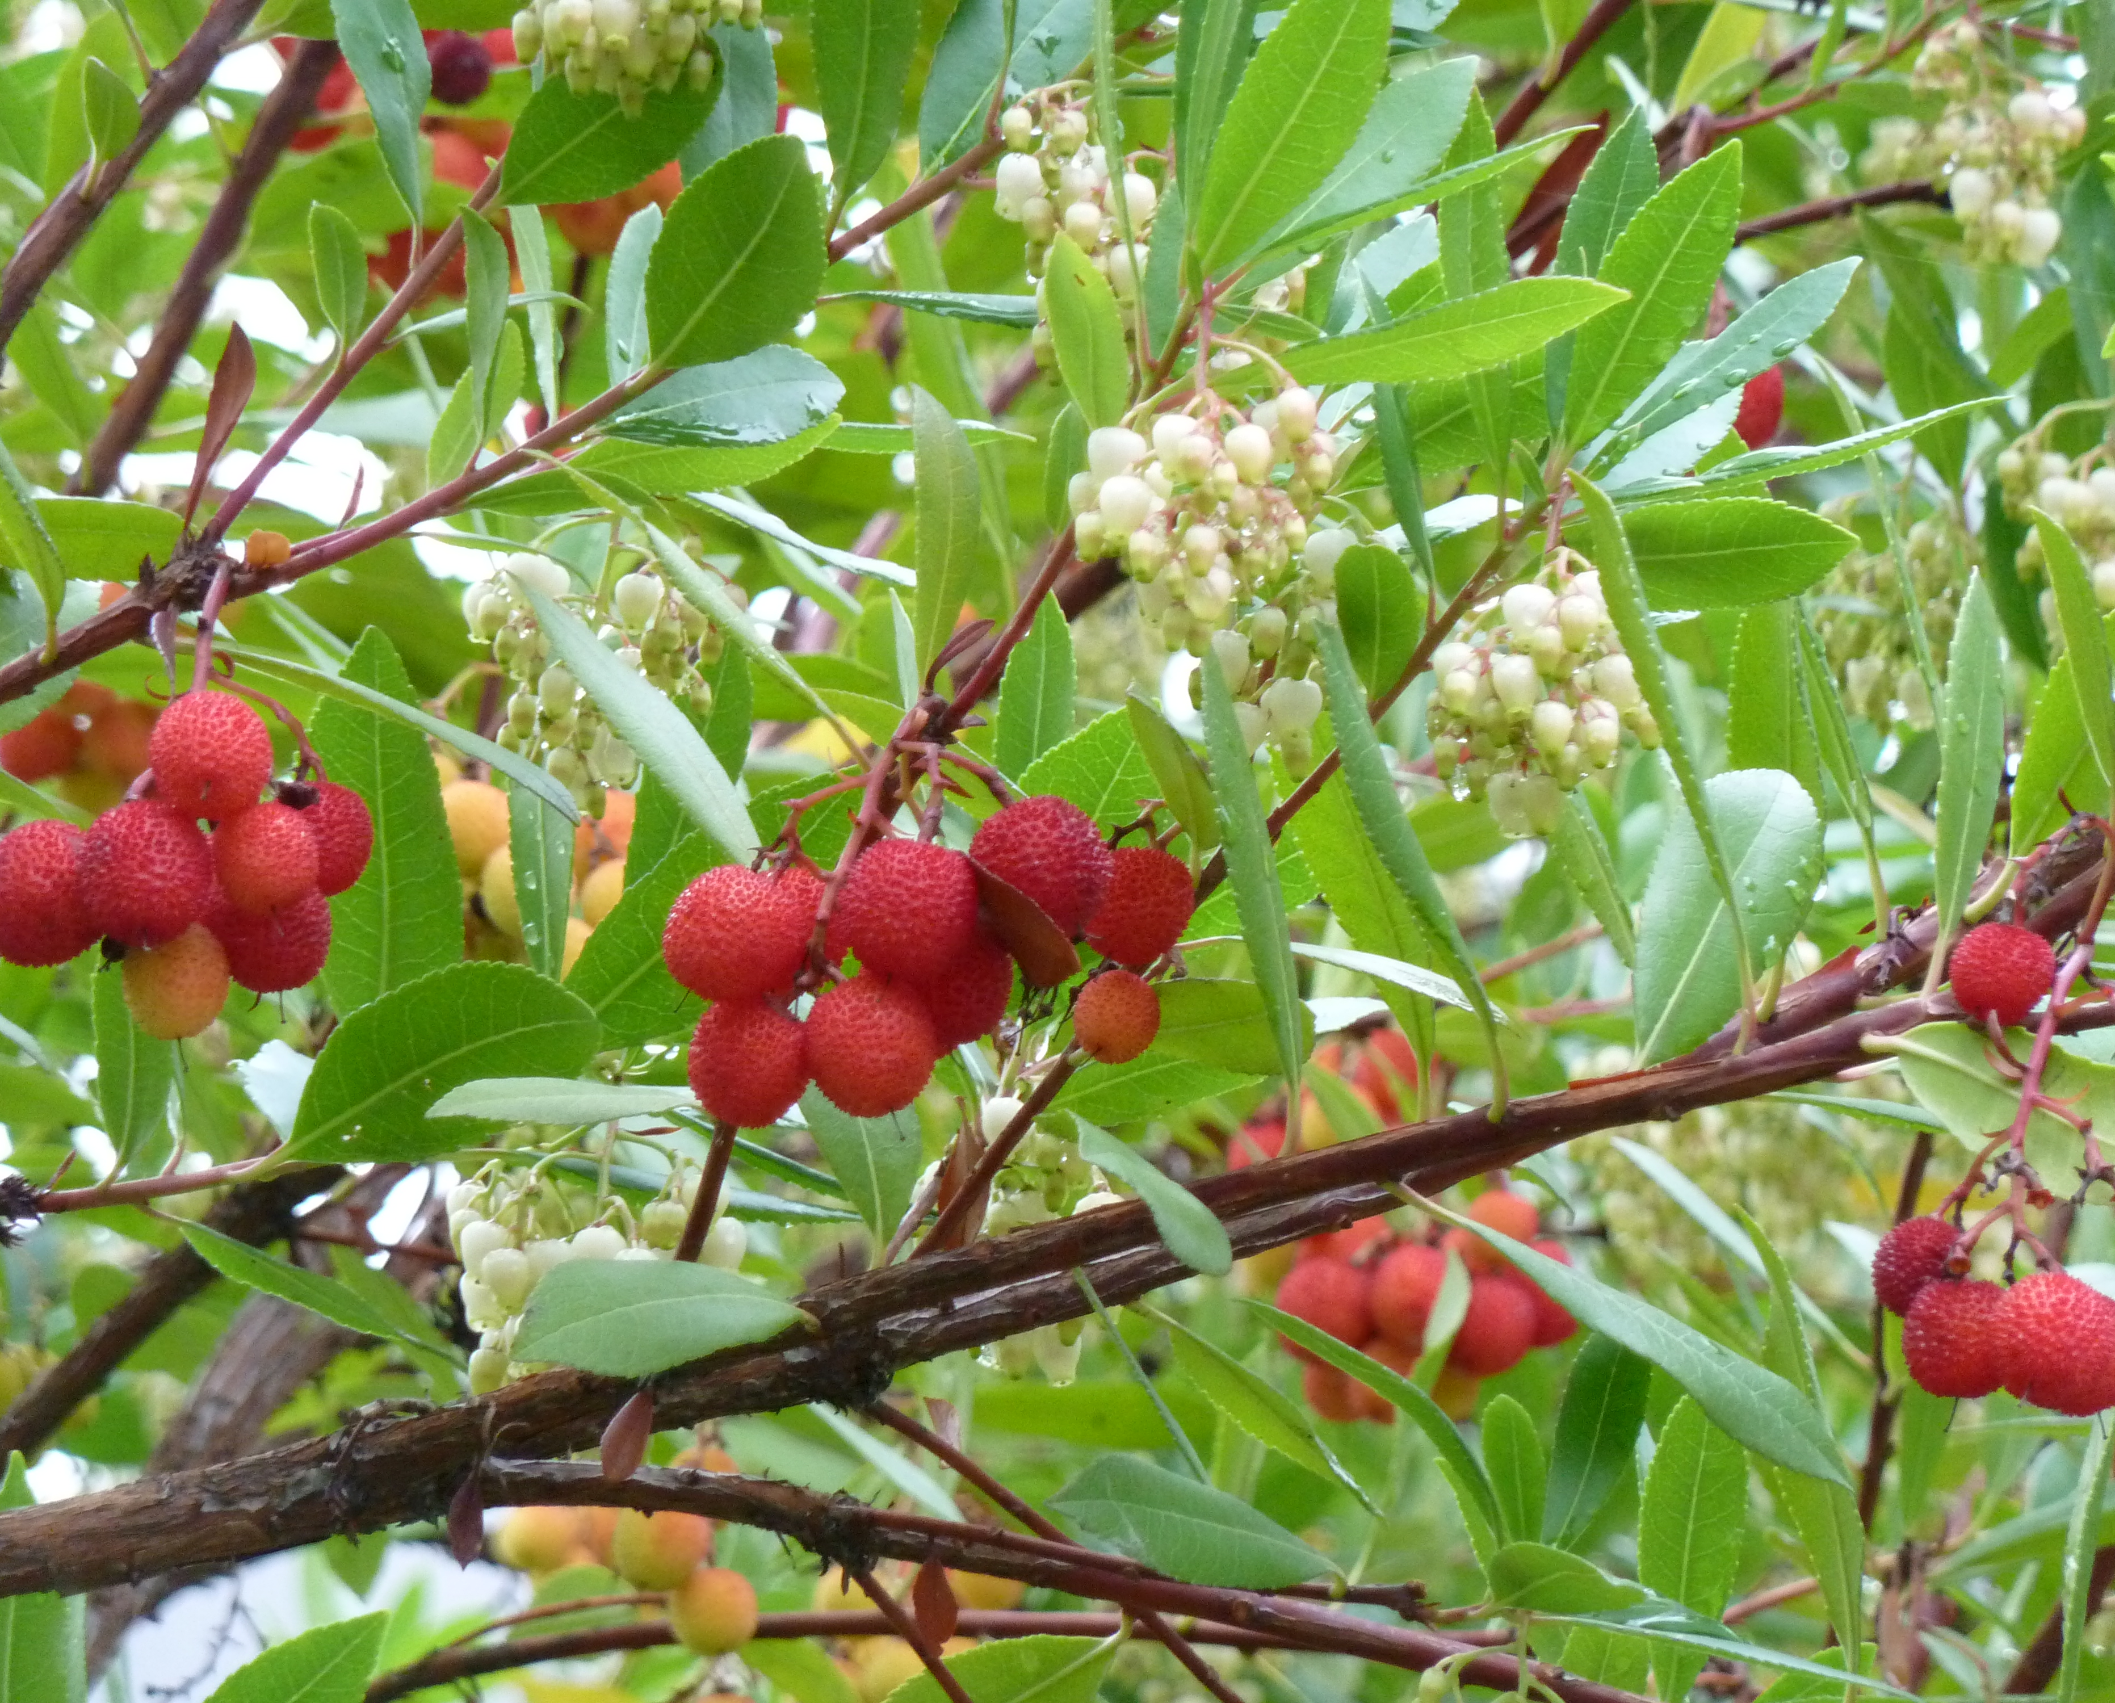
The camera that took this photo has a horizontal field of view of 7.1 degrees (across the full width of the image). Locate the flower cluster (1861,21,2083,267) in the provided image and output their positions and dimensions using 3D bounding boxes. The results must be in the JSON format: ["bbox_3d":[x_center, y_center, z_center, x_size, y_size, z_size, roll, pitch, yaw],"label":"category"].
[{"bbox_3d":[0.153,-0.118,2.850,0.038,0.041,0.035,0,-10,0],"label":"flower cluster"}]

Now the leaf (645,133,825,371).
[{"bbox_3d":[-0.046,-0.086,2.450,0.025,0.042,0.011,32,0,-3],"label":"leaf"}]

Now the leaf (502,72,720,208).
[{"bbox_3d":[-0.069,-0.113,2.630,0.044,0.023,0.007,-38,-11,-9],"label":"leaf"}]

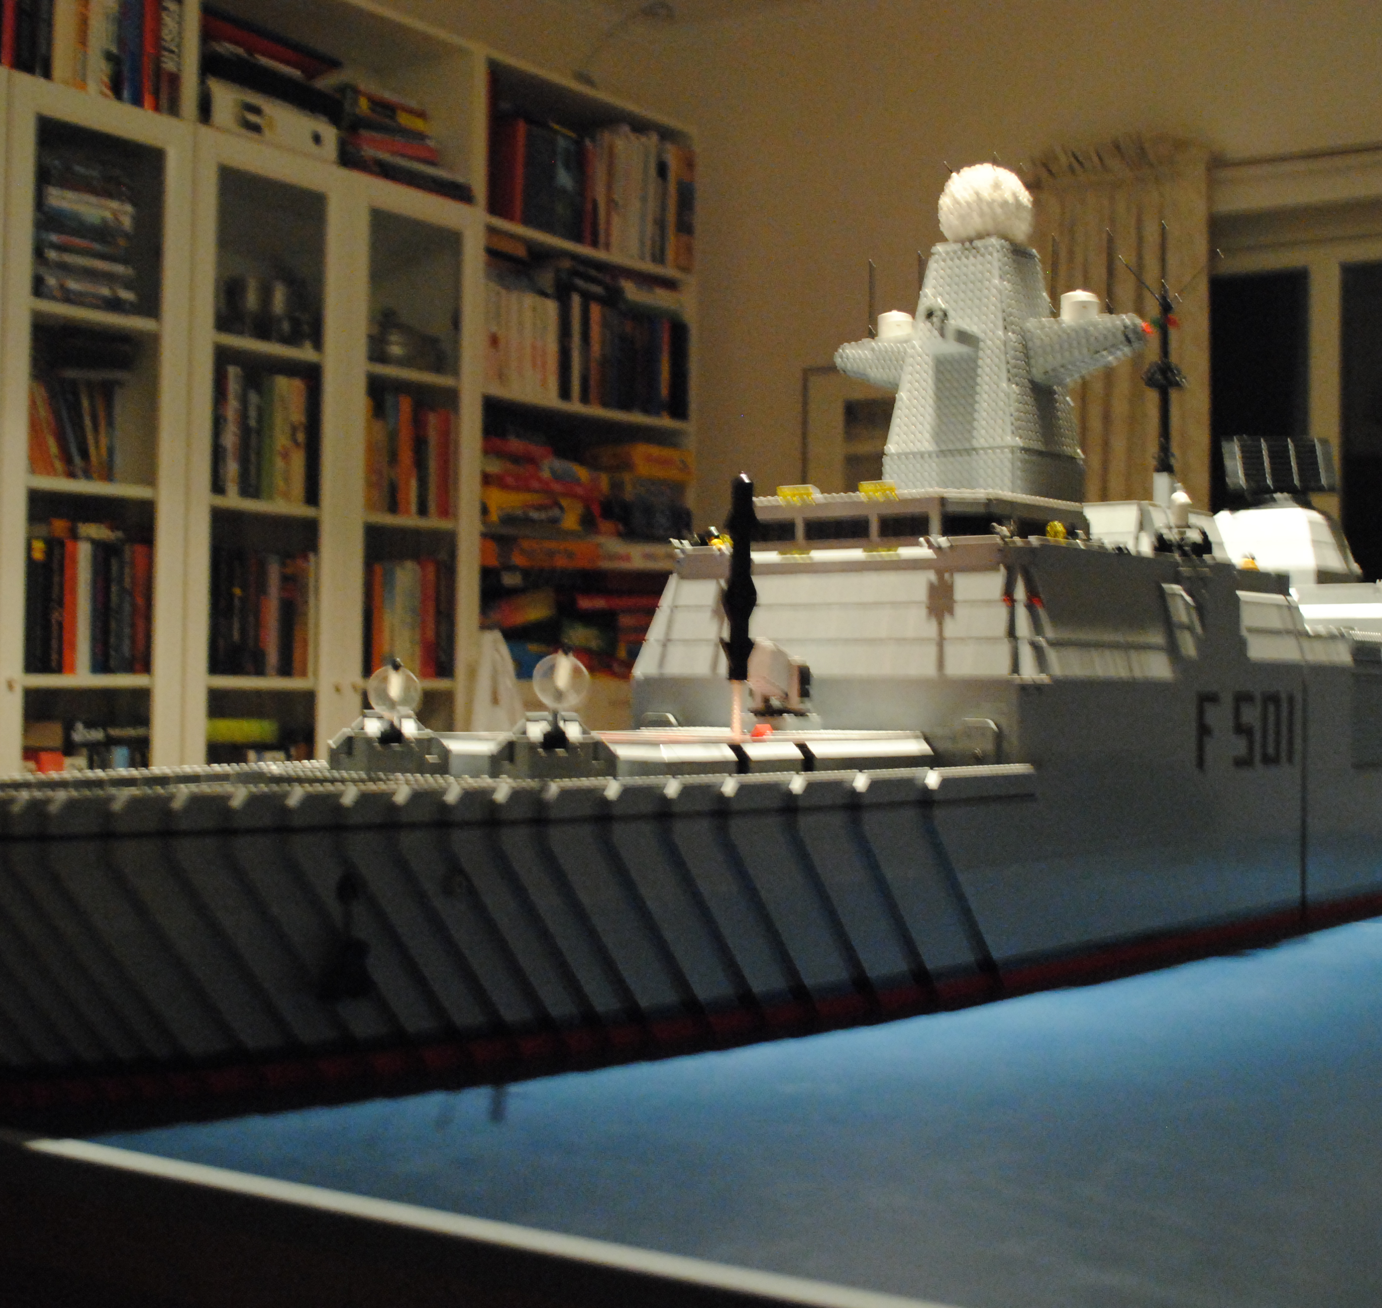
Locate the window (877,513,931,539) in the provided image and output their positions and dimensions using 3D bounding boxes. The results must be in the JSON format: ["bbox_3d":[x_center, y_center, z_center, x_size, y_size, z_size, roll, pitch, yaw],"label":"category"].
[{"bbox_3d":[0.171,-0.102,1.700,0.048,0.019,0.009,-1,-2,36],"label":"window"}]

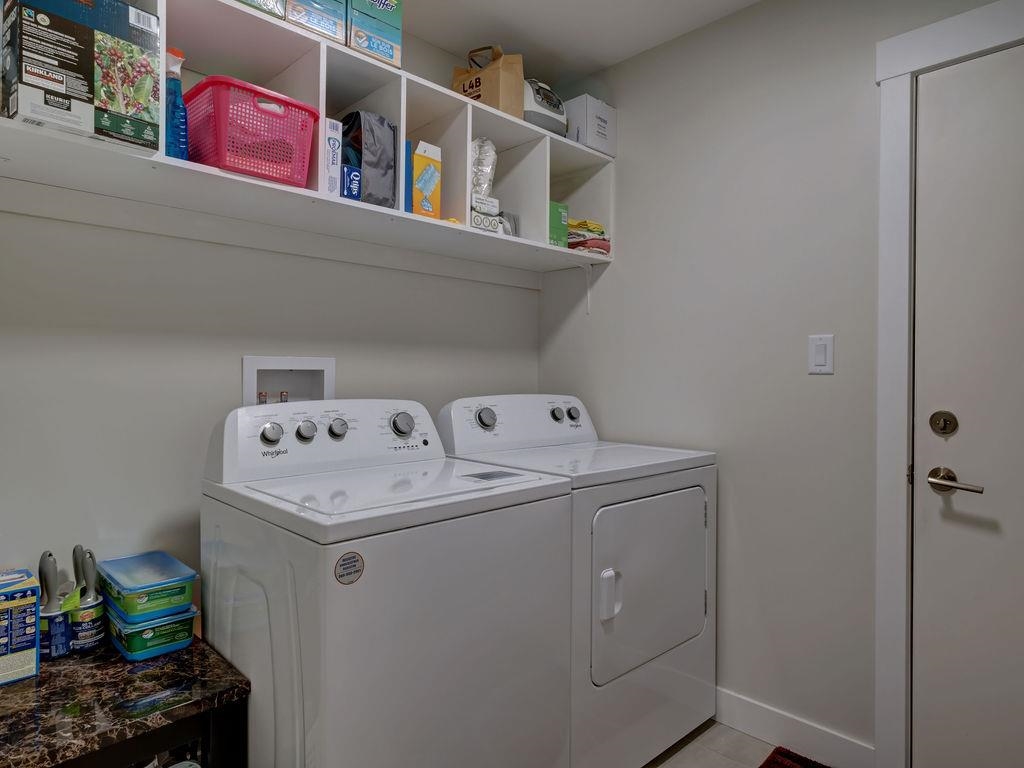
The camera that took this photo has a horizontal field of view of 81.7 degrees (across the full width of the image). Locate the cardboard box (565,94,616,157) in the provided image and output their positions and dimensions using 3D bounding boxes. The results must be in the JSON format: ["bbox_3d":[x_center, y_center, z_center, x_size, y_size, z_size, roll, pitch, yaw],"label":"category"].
[{"bbox_3d":[0.281,-0.990,2.349,0.174,0.198,0.180,-1,1,-44],"label":"cardboard box"}]

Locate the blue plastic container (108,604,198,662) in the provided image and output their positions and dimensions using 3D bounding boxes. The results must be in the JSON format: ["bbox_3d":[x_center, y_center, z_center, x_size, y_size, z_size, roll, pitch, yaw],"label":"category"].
[{"bbox_3d":[-0.853,0.554,1.392,0.145,0.073,0.272,-1,1,-42],"label":"blue plastic container"}]

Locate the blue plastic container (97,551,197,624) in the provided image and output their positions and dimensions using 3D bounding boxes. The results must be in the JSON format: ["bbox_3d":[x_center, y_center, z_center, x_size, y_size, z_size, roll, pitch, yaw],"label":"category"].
[{"bbox_3d":[-0.882,0.481,1.427,0.272,0.075,0.145,1,1,45],"label":"blue plastic container"}]

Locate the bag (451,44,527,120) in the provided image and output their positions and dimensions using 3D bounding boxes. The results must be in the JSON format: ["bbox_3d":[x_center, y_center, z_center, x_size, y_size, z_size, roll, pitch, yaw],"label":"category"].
[{"bbox_3d":[-0.080,-1.019,2.048,0.210,0.265,0.125,1,1,38],"label":"bag"}]

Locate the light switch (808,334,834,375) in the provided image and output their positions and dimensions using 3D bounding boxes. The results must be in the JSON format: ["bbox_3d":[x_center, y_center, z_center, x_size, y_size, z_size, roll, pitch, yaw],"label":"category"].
[{"bbox_3d":[0.941,-0.088,1.803,0.012,0.121,0.073,-1,1,-44],"label":"light switch"}]

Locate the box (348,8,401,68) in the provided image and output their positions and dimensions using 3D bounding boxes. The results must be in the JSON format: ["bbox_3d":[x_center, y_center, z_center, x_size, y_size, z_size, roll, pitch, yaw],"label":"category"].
[{"bbox_3d":[-0.463,-0.933,1.689,0.162,0.106,0.270,-1,1,-44],"label":"box"}]

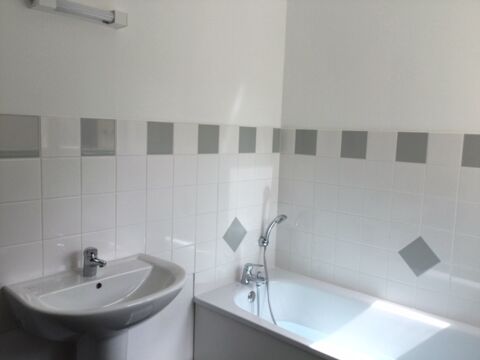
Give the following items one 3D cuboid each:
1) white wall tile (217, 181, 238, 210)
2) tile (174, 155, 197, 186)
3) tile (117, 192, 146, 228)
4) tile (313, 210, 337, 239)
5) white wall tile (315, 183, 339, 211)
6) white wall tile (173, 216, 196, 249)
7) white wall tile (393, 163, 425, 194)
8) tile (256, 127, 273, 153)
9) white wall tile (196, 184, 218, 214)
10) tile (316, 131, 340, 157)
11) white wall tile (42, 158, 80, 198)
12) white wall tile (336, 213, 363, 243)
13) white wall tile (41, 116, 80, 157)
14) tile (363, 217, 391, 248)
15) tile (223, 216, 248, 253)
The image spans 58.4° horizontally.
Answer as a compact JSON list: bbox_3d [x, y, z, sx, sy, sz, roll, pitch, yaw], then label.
[{"bbox_3d":[-0.067,0.089,2.312,0.010,0.149,0.150,7,8,41],"label":"white wall tile"},{"bbox_3d":[-0.270,-0.046,2.096,0.010,0.149,0.149,7,8,41],"label":"tile"},{"bbox_3d":[-0.480,0.122,1.884,0.010,0.149,0.149,7,8,41],"label":"tile"},{"bbox_3d":[0.484,0.246,2.442,0.150,0.149,0.010,7,8,41],"label":"tile"},{"bbox_3d":[0.489,0.097,2.427,0.150,0.149,0.010,7,8,41],"label":"white wall tile"},{"bbox_3d":[-0.275,0.255,2.102,0.010,0.149,0.150,7,8,41],"label":"white wall tile"},{"bbox_3d":[0.839,-0.010,2.131,0.149,0.149,0.010,7,8,41],"label":"white wall tile"},{"bbox_3d":[0.144,-0.237,2.533,0.010,0.151,0.151,8,9,42],"label":"tile"},{"bbox_3d":[-0.173,0.097,2.211,0.010,0.150,0.150,7,8,41],"label":"white wall tile"},{"bbox_3d":[0.500,-0.206,2.404,0.150,0.150,0.010,7,8,41],"label":"tile"},{"bbox_3d":[-0.681,-0.011,1.645,0.010,0.151,0.151,8,9,42],"label":"white wall tile"},{"bbox_3d":[0.600,0.263,2.354,0.149,0.149,0.008,7,8,41],"label":"white wall tile"},{"bbox_3d":[-0.664,-0.159,1.602,0.010,0.149,0.150,7,8,41],"label":"white wall tile"},{"bbox_3d":[0.710,0.275,2.242,0.150,0.149,0.010,7,8,41],"label":"tile"},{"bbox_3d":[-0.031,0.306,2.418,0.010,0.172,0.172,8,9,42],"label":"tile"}]

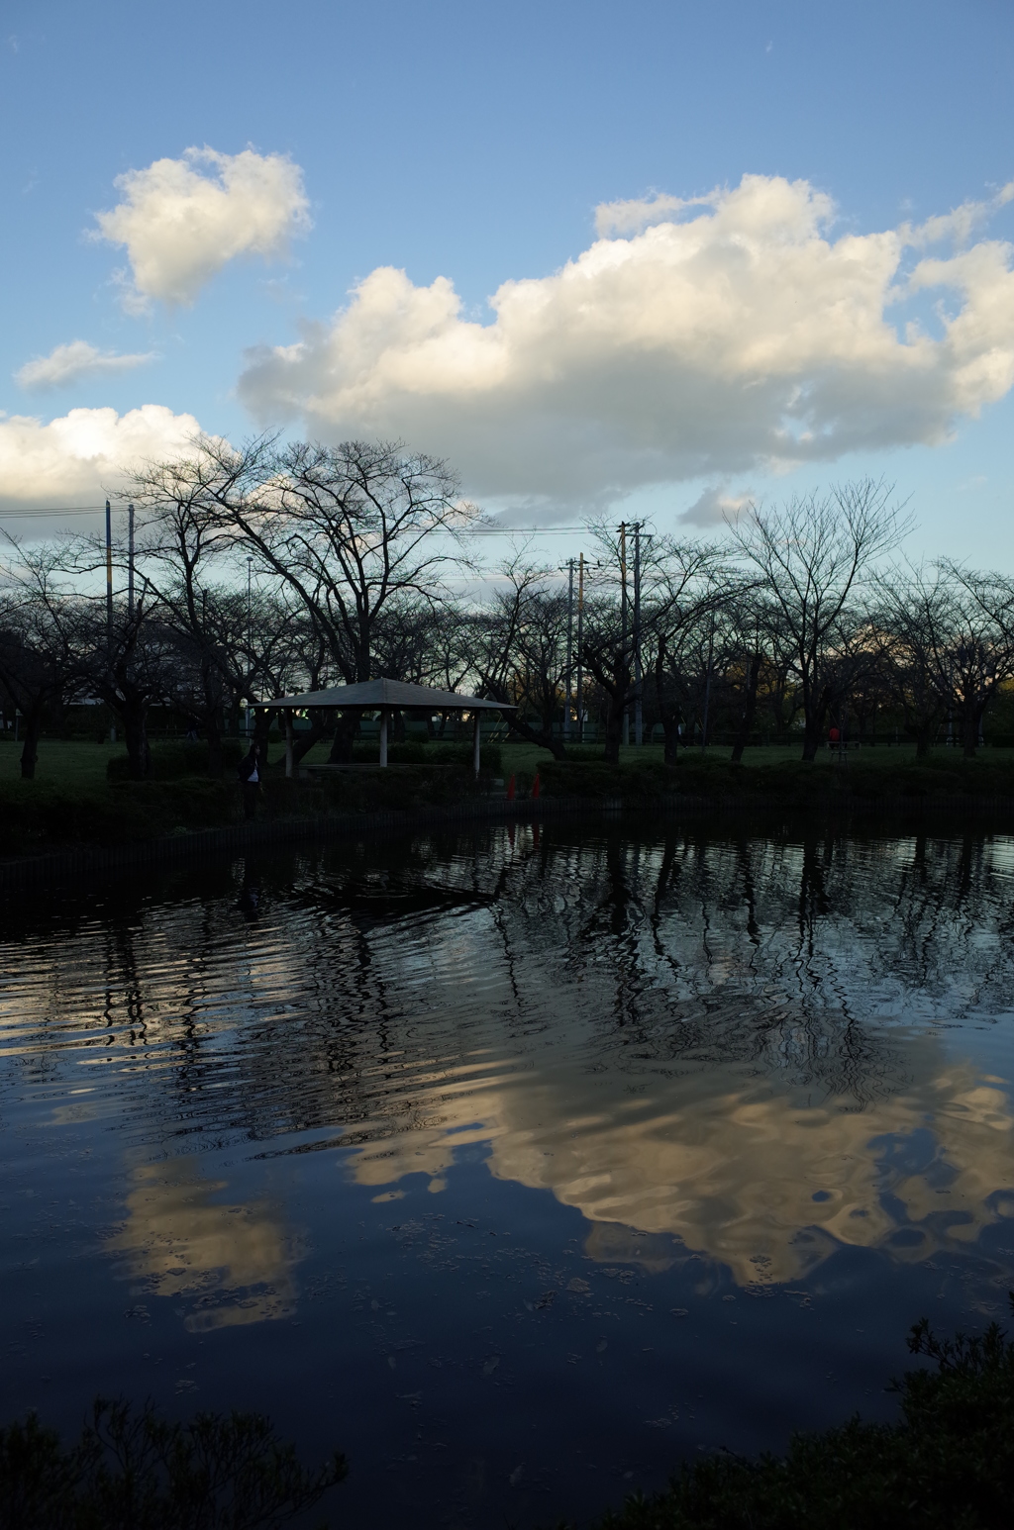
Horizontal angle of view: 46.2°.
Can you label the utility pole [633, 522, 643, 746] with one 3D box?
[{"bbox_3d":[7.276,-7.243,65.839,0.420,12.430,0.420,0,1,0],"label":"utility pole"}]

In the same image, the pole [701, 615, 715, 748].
[{"bbox_3d":[7.953,-3.232,46.933,0.220,5.670,0.220,4,1,0],"label":"pole"}]

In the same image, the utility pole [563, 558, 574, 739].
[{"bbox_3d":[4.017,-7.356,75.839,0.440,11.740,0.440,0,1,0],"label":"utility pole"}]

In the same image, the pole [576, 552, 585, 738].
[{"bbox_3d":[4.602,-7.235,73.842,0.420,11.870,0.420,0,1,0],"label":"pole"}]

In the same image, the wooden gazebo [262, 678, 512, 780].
[{"bbox_3d":[-3.736,-1.052,35.986,5.800,3.160,5.800,2,2,38],"label":"wooden gazebo"}]

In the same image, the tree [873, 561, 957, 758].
[{"bbox_3d":[16.022,-4.124,46.909,3.600,7.640,3.500,0,1,0],"label":"tree"}]

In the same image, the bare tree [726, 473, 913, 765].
[{"bbox_3d":[10.977,-5.087,41.884,6.400,9.880,5.800,0,1,0],"label":"bare tree"}]

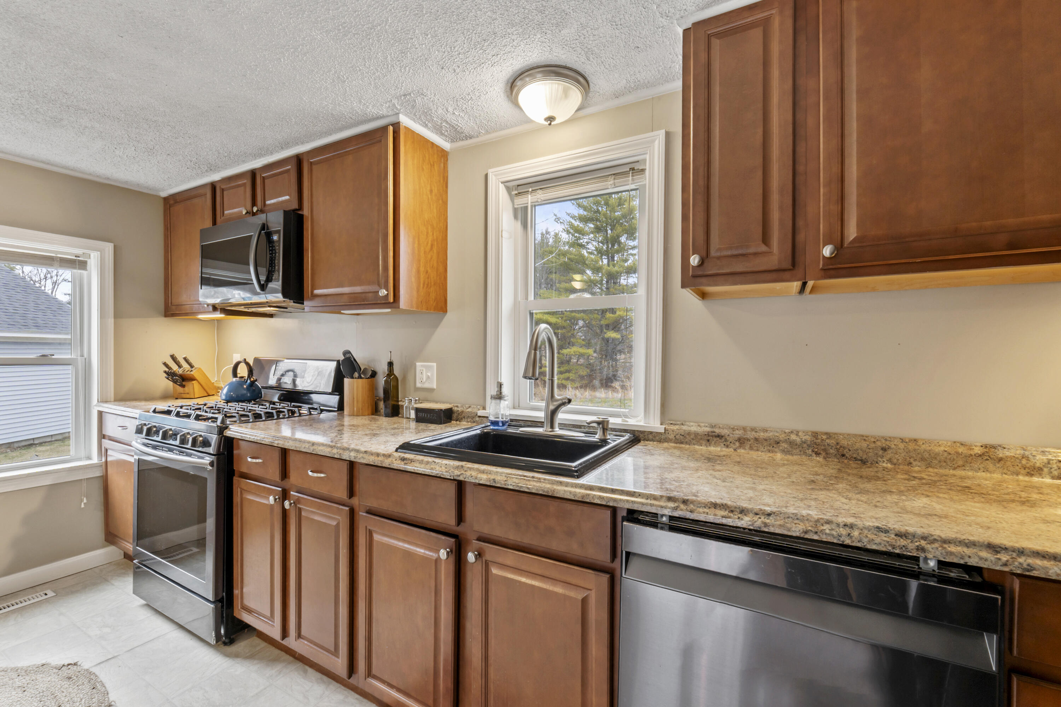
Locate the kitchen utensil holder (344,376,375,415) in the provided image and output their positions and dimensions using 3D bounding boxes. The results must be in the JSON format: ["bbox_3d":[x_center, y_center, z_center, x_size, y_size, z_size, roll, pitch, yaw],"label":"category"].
[{"bbox_3d":[-0.866,0.216,2.245,0.150,0.181,0.150,1,0,28],"label":"kitchen utensil holder"}]

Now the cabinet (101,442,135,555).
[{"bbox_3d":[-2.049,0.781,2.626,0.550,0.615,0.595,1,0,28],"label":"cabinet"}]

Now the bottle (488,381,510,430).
[{"bbox_3d":[-0.129,0.214,1.840,0.082,0.190,0.082,0,0,0],"label":"bottle"}]

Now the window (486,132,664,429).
[{"bbox_3d":[0.174,-0.268,1.838,0.782,1.082,0.160,1,0,28],"label":"window"}]

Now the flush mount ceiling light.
[{"bbox_3d":[0.070,-0.894,1.595,0.286,0.125,0.286,0,0,0],"label":"flush mount ceiling light"}]

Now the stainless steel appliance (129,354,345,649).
[{"bbox_3d":[-1.479,0.628,2.264,0.765,1.187,0.660,1,0,28],"label":"stainless steel appliance"}]

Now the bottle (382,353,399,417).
[{"bbox_3d":[-0.686,0.153,2.182,0.060,0.313,0.060,1,0,28],"label":"bottle"}]

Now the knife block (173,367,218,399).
[{"bbox_3d":[-2.147,0.180,2.838,0.125,0.200,0.230,0,0,-6],"label":"knife block"}]

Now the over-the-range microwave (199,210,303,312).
[{"bbox_3d":[-1.392,-0.460,2.394,0.755,0.425,0.420,1,0,28],"label":"over-the-range microwave"}]

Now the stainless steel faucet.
[{"bbox_3d":[0.036,0.098,1.655,0.266,0.425,0.265,1,0,28],"label":"stainless steel faucet"}]

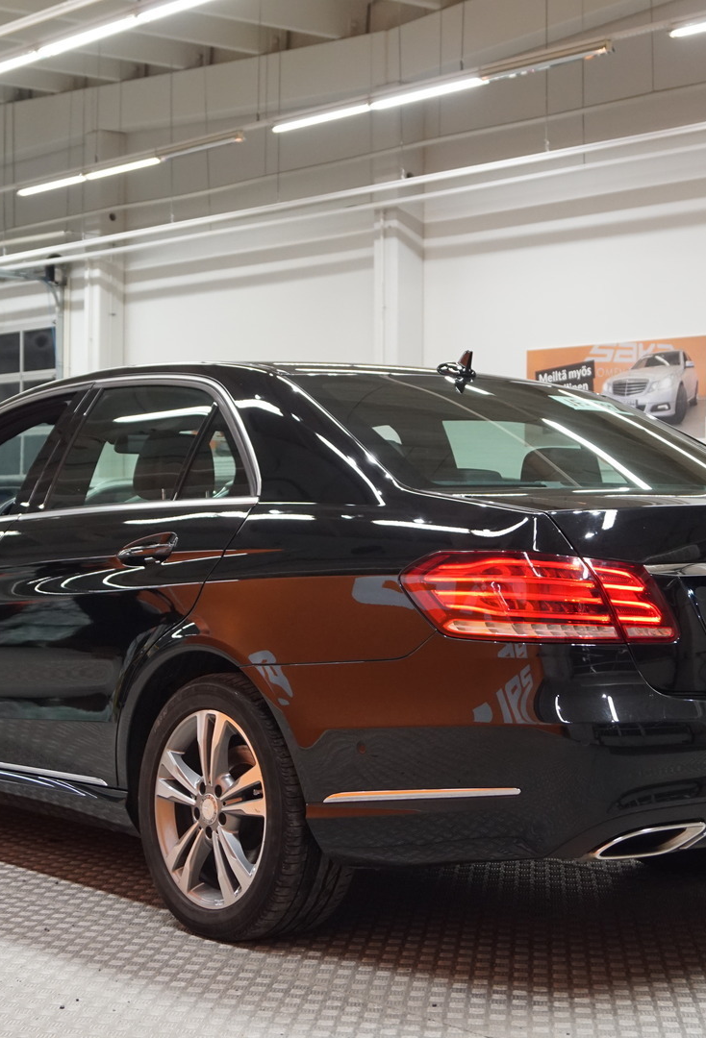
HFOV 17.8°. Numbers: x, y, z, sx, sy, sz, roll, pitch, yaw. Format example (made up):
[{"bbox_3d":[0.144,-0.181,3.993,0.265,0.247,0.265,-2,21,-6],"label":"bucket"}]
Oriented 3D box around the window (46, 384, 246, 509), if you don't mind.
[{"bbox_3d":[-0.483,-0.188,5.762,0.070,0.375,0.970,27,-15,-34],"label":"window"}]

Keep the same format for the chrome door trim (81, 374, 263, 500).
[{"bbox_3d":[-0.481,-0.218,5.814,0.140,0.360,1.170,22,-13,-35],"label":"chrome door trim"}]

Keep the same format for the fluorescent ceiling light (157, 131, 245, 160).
[{"bbox_3d":[-1.451,-3.547,21.420,0.100,0.090,1.500,0,1,-35],"label":"fluorescent ceiling light"}]

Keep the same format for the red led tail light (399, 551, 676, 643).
[{"bbox_3d":[0.384,0.164,4.779,0.500,0.190,0.370,0,1,-37],"label":"red led tail light"}]

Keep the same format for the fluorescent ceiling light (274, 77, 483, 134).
[{"bbox_3d":[0.175,-3.517,19.050,0.120,0.100,3.013,0,0,-35],"label":"fluorescent ceiling light"}]

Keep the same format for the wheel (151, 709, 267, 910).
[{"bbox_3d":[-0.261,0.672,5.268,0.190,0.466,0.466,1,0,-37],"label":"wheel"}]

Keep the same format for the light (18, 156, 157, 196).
[{"bbox_3d":[-2.752,-3.548,23.259,0.100,0.090,3.000,0,1,-35],"label":"light"}]

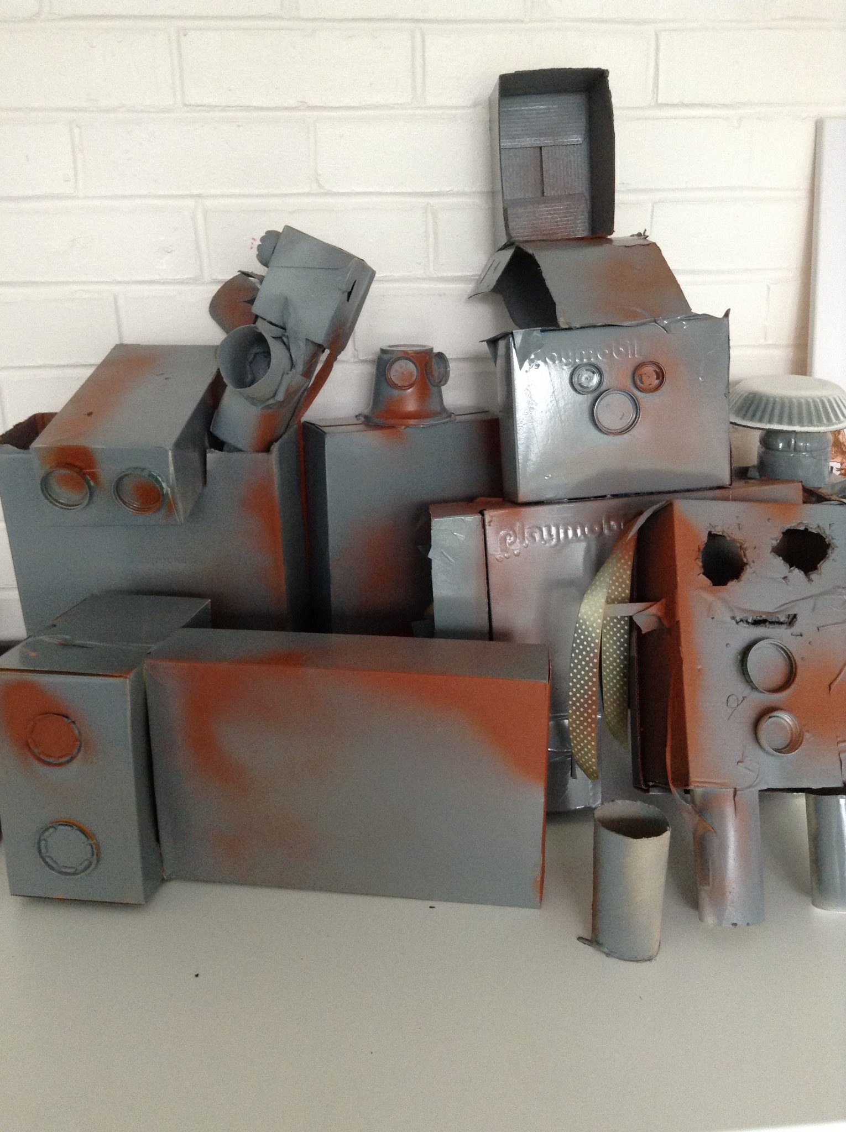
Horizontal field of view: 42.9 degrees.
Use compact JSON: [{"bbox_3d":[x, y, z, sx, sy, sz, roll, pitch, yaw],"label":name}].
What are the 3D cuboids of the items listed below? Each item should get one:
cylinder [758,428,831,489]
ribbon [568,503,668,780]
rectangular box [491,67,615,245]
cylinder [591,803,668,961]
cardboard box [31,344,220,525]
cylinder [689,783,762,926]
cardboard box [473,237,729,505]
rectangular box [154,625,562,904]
[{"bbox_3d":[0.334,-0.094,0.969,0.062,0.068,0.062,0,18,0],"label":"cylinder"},{"bbox_3d":[0.140,0.054,0.774,0.060,0.205,0.050,-2,18,-6],"label":"ribbon"},{"bbox_3d":[0.098,-0.316,0.842,0.080,0.114,0.089,-4,15,-1],"label":"rectangular box"},{"bbox_3d":[0.140,0.214,0.726,0.048,0.096,0.048,0,18,0],"label":"cylinder"},{"bbox_3d":[-0.235,-0.118,0.919,0.107,0.066,0.217,1,32,3],"label":"cardboard box"},{"bbox_3d":[0.221,0.196,0.760,0.047,0.107,0.047,0,18,0],"label":"cylinder"},{"bbox_3d":[0.145,-0.162,0.881,0.198,0.205,0.066,-5,9,-9],"label":"cardboard box"},{"bbox_3d":[-0.051,0.147,0.801,0.281,0.179,0.067,2,18,7],"label":"rectangular box"}]

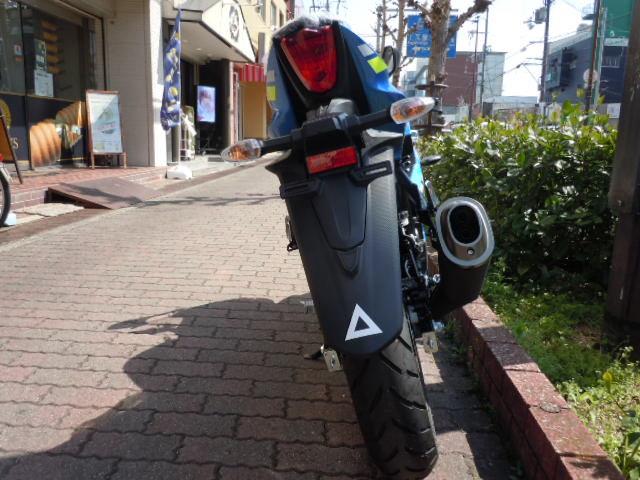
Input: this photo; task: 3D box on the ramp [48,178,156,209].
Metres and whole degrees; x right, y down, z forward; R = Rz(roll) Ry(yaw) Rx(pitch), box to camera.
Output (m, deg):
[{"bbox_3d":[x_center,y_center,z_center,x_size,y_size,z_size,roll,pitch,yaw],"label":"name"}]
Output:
[{"bbox_3d":[-2.361,-0.558,5.868,0.760,0.165,1.520,1,11,0],"label":"ramp"}]

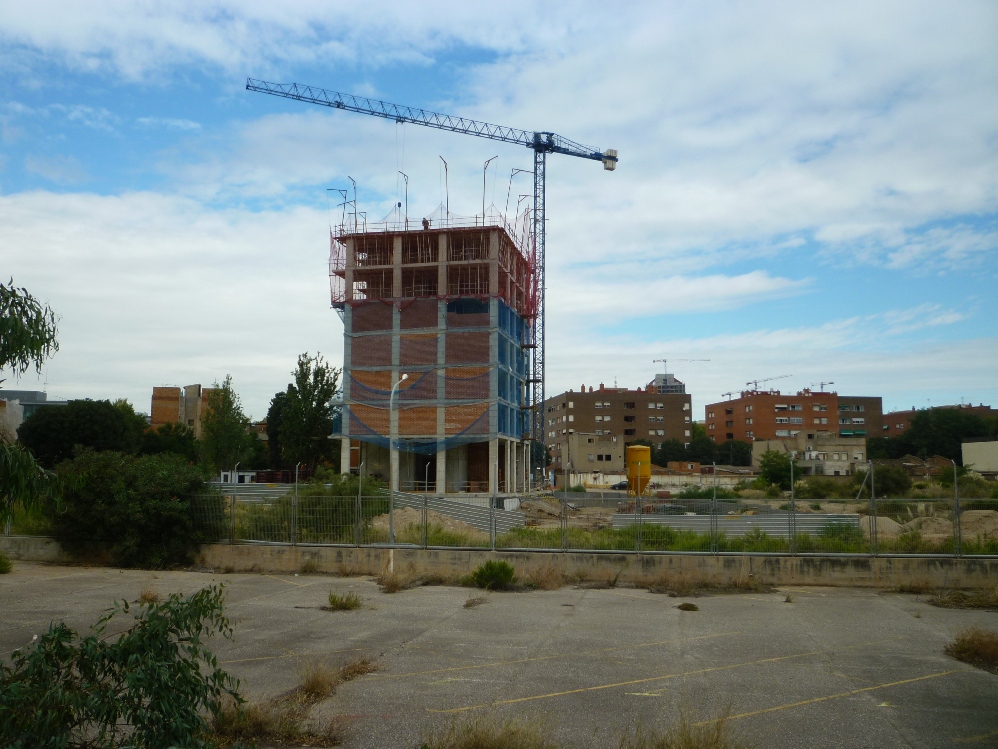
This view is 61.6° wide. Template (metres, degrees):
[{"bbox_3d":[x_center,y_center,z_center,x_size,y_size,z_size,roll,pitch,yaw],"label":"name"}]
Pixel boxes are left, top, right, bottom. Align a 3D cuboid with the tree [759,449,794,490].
[{"bbox_3d":[47.545,16.208,142.080,6.600,7.250,6.400,-2,-7,17],"label":"tree"}]

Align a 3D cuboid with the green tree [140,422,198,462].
[{"bbox_3d":[-45.310,11.580,115.320,7.800,9.600,7.500,3,-8,-21],"label":"green tree"}]

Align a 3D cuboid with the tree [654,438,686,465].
[{"bbox_3d":[34.860,17.910,170.370,6.500,9.500,6.500,-1,-7,11],"label":"tree"}]

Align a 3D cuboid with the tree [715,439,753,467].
[{"bbox_3d":[48.430,18.210,172.370,7.200,9.400,7.200,-2,-7,16],"label":"tree"}]

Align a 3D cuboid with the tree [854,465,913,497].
[{"bbox_3d":[44.880,12.470,97.950,7.000,4.000,6.300,-3,-8,24],"label":"tree"}]

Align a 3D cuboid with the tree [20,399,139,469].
[{"bbox_3d":[-41.563,7.192,82.727,11.600,9.670,10.000,2,-7,-17],"label":"tree"}]

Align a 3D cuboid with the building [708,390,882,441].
[{"bbox_3d":[71.400,15.908,203.033,31.500,22.100,25.500,1,-7,-7],"label":"building"}]

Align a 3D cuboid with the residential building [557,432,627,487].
[{"bbox_3d":[17.280,15.960,151.700,8.700,10.200,9.500,1,-7,-10],"label":"residential building"}]

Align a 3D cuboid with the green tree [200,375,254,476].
[{"bbox_3d":[-38.448,7.994,117.874,7.300,16.100,7.000,2,-7,-17],"label":"green tree"}]

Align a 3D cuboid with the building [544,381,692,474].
[{"bbox_3d":[25.980,14.760,190.630,27.800,22.300,23.000,1,-7,-10],"label":"building"}]

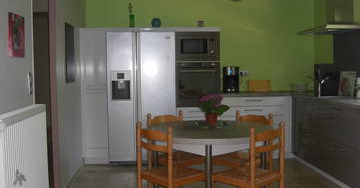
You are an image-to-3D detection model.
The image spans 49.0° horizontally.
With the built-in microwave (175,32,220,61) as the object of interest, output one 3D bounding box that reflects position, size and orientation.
[{"bbox_3d":[0.227,-0.641,5.475,0.588,0.387,0.450,-1,4,-4],"label":"built-in microwave"}]

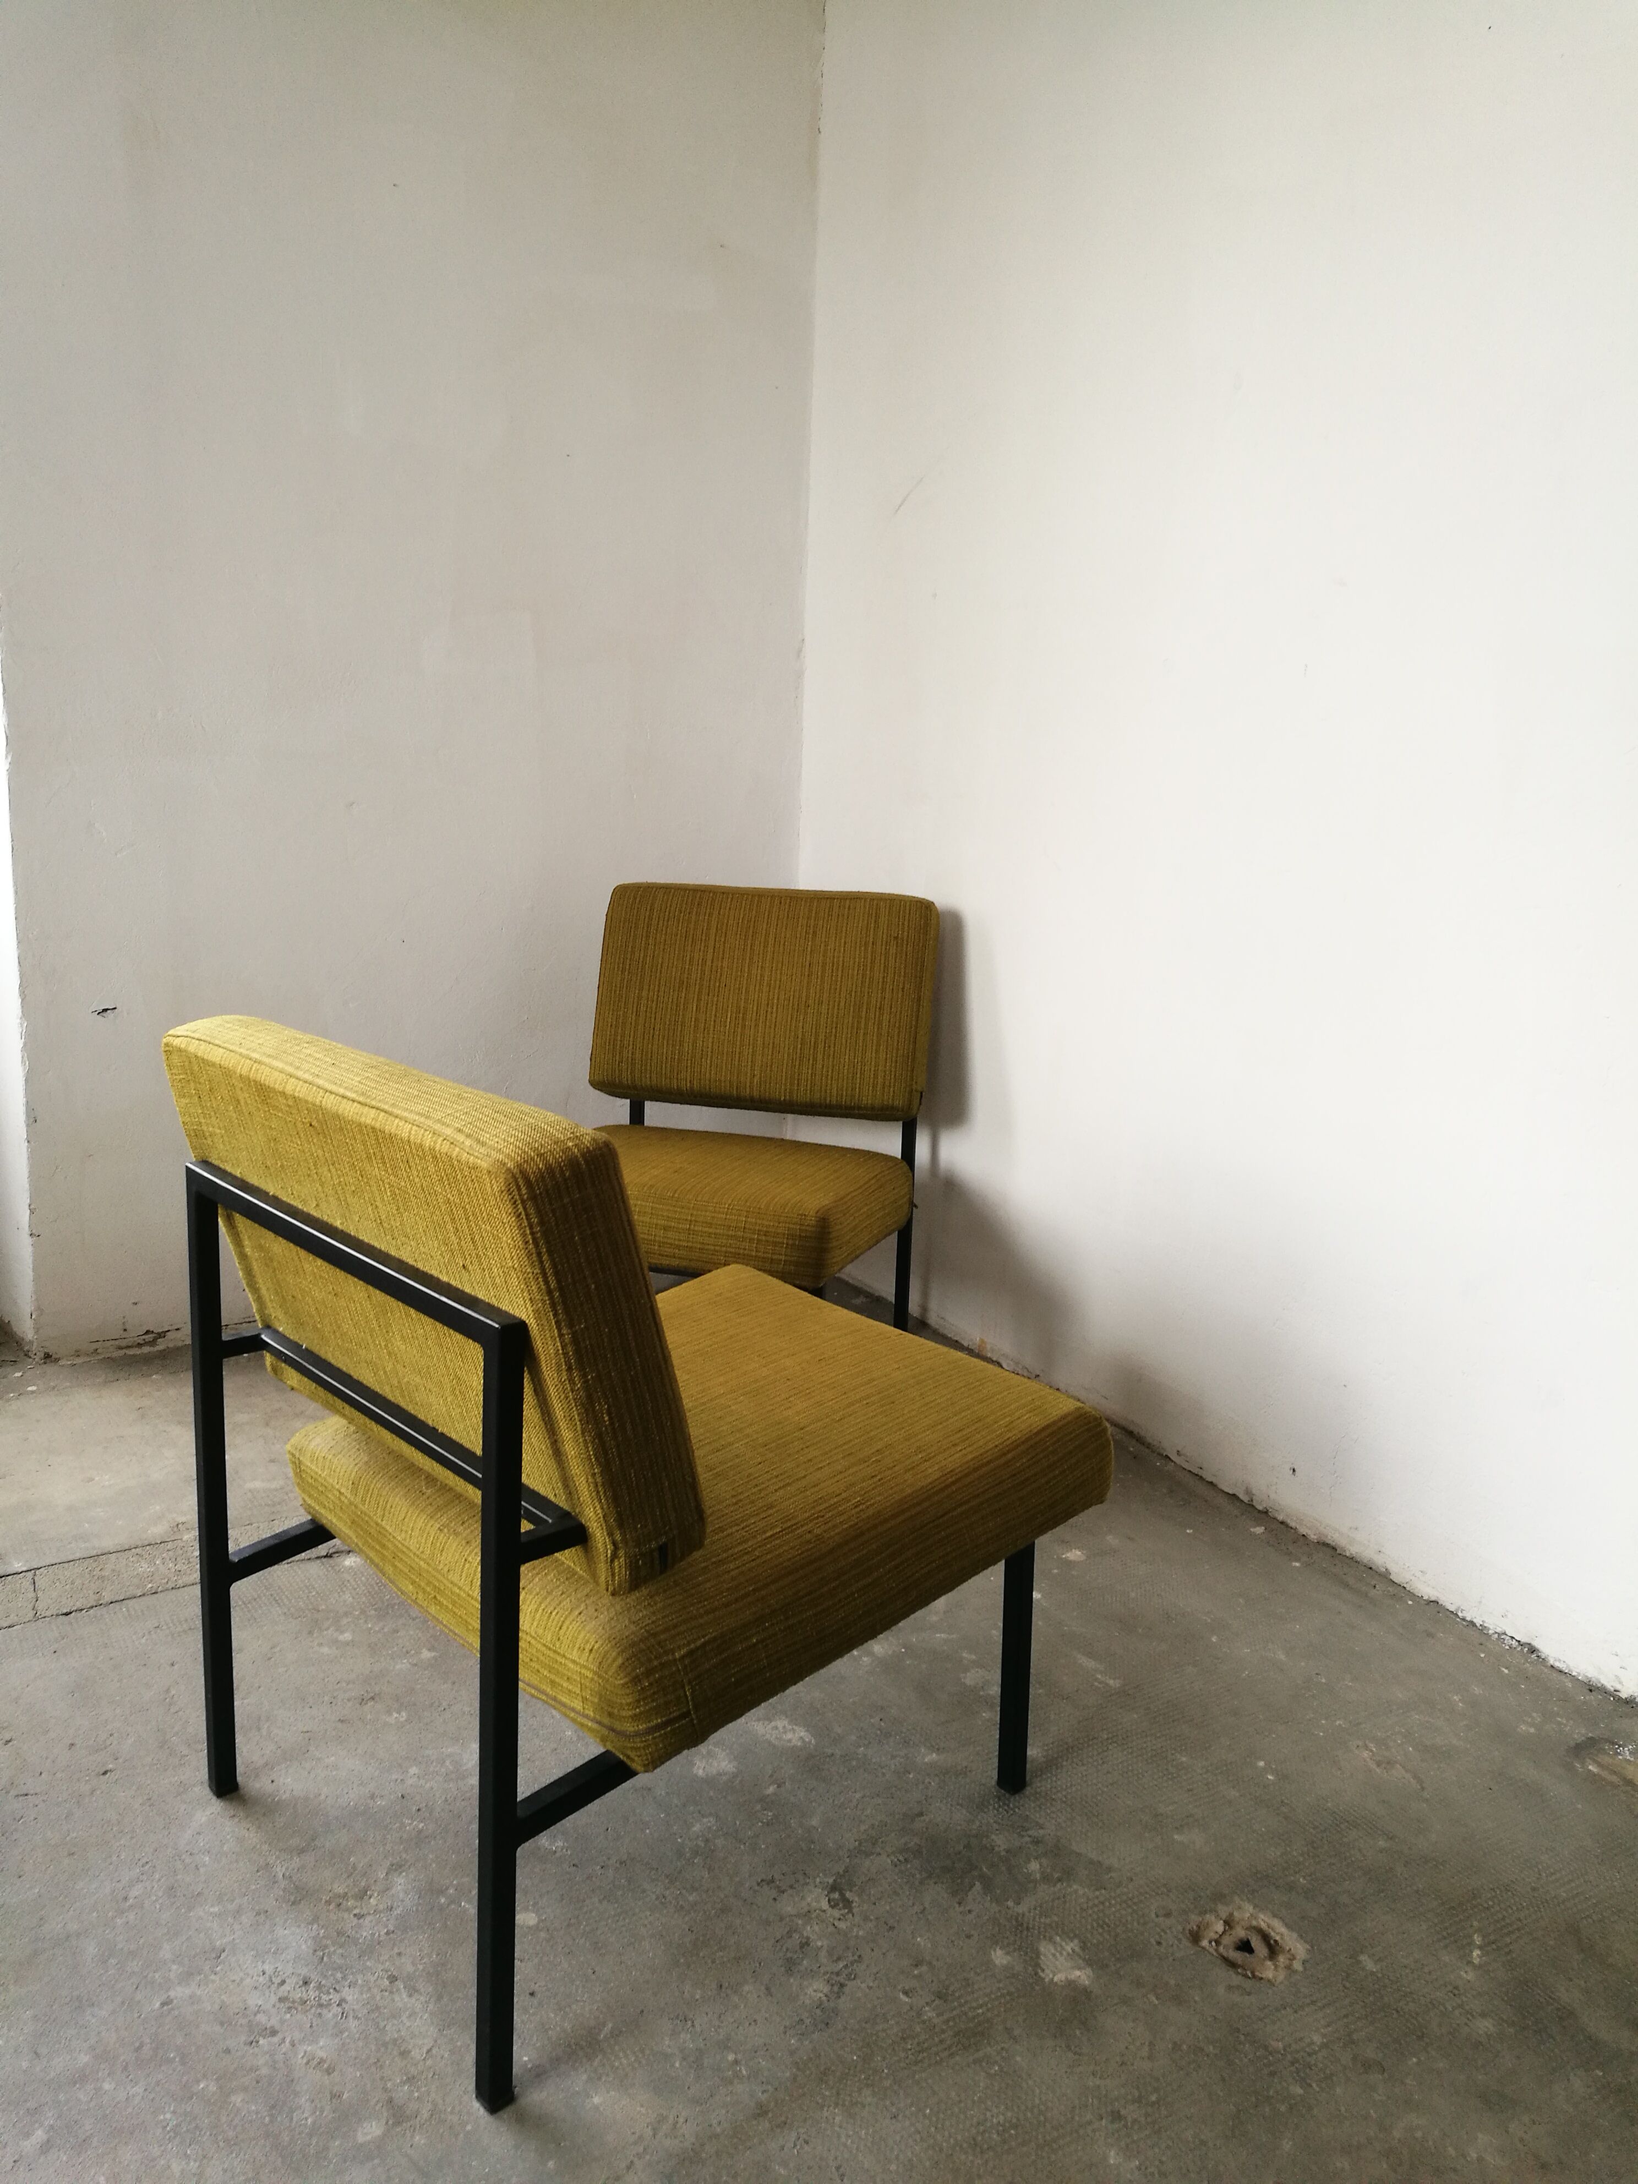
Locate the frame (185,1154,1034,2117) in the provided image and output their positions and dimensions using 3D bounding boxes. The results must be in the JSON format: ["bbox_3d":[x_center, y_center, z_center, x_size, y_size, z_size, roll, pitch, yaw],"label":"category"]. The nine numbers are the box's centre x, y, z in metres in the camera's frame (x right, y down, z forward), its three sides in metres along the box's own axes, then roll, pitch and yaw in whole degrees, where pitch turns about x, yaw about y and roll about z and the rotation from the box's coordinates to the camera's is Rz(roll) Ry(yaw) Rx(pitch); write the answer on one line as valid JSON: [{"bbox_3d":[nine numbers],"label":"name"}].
[{"bbox_3d":[-0.182,0.390,1.643,0.633,0.640,0.518,-9,17,-42],"label":"frame"}]

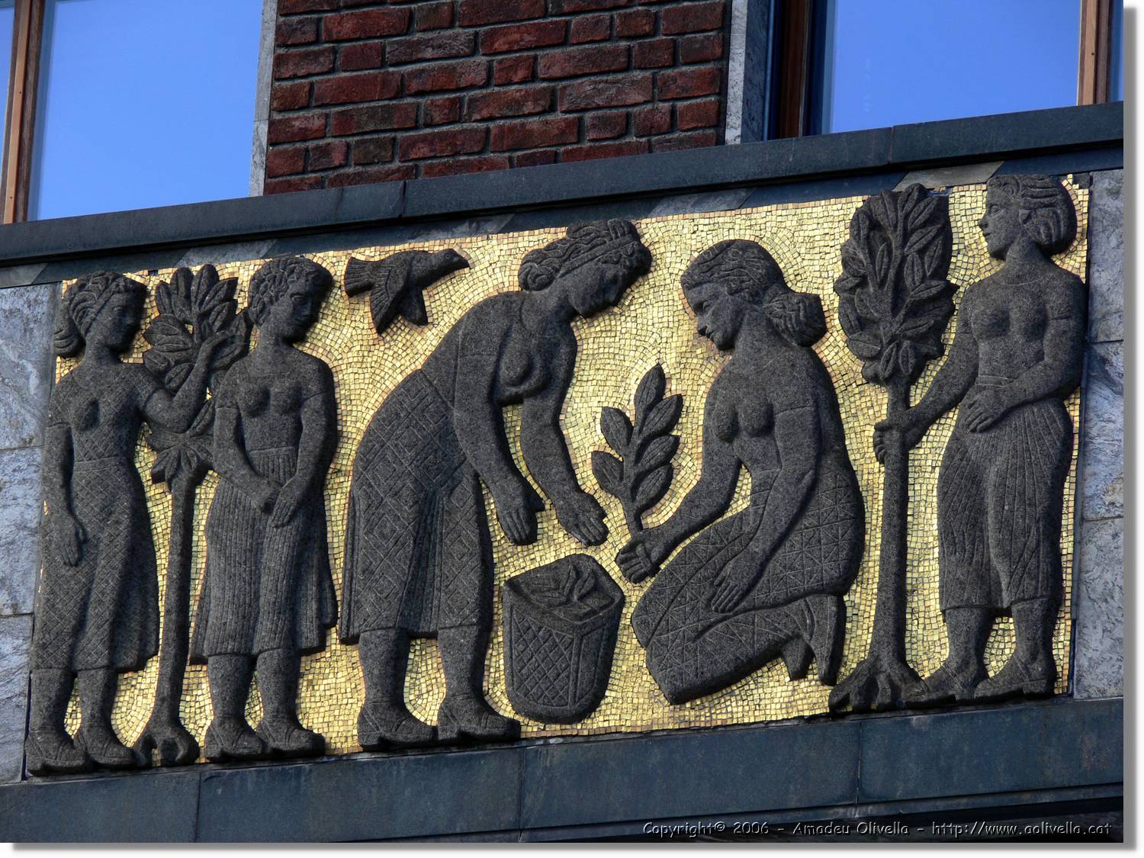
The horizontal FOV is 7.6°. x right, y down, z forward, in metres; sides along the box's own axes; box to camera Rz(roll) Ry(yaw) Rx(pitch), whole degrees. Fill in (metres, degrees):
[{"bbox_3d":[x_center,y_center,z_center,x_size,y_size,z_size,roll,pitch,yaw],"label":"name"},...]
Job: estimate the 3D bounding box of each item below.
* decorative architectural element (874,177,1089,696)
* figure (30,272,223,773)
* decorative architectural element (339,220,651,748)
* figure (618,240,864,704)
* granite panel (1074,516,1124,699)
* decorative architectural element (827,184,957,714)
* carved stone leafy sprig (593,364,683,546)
[{"bbox_3d":[1.120,0.023,23.996,0.591,1.521,0.150,-5,-21,24],"label":"decorative architectural element"},{"bbox_3d":[-1.261,0.243,24.450,0.532,1.522,0.120,-6,-23,21],"label":"figure"},{"bbox_3d":[-0.220,0.153,24.039,0.888,1.519,0.120,-6,-23,21],"label":"decorative architectural element"},{"bbox_3d":[0.472,0.102,23.763,0.723,1.364,0.120,-6,-23,21],"label":"figure"},{"bbox_3d":[1.472,0.478,23.215,0.240,0.522,0.060,-6,-23,21],"label":"granite panel"},{"bbox_3d":[0.869,0.044,23.628,0.363,1.538,0.100,-6,-23,21],"label":"decorative architectural element"},{"bbox_3d":[0.177,0.080,23.937,0.262,0.547,0.055,-6,-23,21],"label":"carved stone leafy sprig"}]

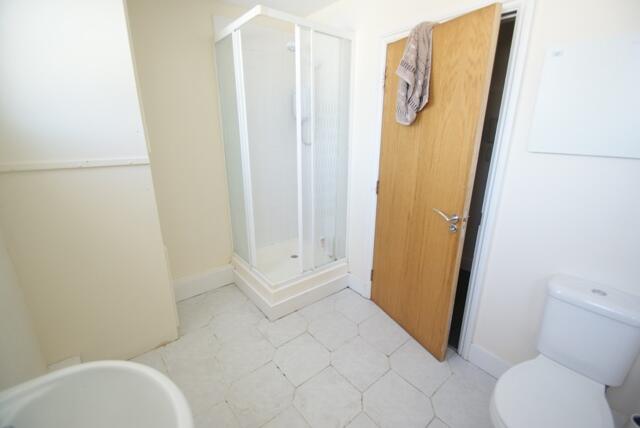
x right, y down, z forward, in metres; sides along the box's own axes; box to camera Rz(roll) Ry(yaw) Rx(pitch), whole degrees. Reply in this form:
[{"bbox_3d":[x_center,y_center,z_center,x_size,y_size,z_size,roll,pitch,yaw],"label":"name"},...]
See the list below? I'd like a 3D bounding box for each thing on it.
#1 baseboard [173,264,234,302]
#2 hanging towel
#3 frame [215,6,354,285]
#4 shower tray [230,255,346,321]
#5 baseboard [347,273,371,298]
[{"bbox_3d":[-1.078,0.639,2.473,0.560,0.200,0.022,-13,21,-37],"label":"baseboard"},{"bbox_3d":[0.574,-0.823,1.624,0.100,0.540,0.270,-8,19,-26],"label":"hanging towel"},{"bbox_3d":[-0.283,-0.477,2.309,0.788,1.852,0.744,-13,21,-37],"label":"frame"},{"bbox_3d":[-0.288,0.568,2.596,0.823,0.270,0.779,-13,21,-37],"label":"shower tray"},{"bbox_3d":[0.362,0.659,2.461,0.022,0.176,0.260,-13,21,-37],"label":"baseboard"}]

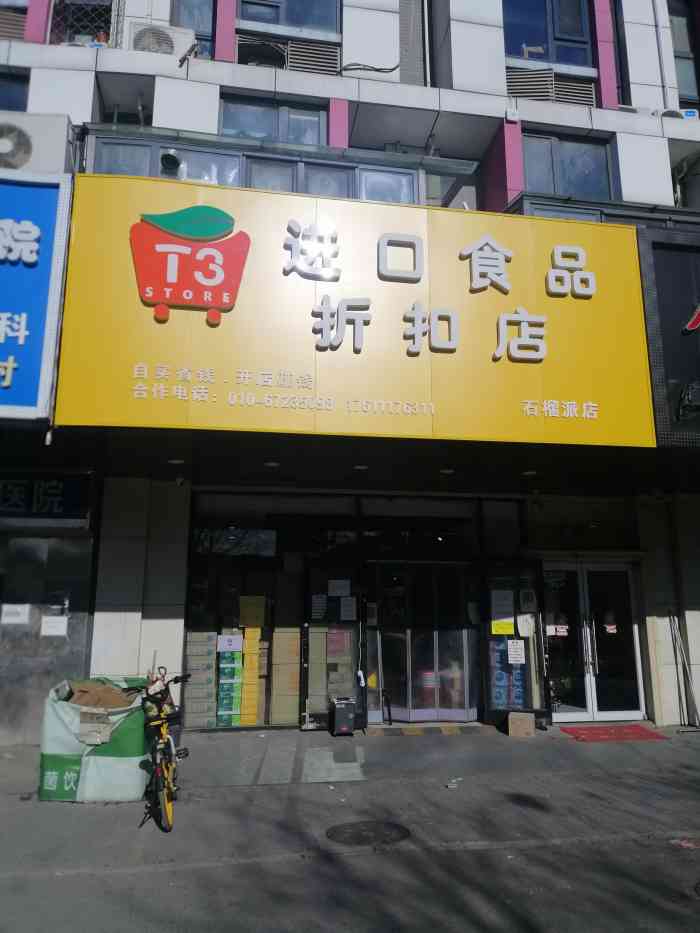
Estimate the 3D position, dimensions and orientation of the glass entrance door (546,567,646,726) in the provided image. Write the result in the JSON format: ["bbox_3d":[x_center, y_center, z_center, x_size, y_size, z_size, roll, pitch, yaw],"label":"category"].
[{"bbox_3d":[3.675,2.654,10.686,1.527,2.327,0.100,2,-12,-8],"label":"glass entrance door"}]

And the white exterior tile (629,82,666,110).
[{"bbox_3d":[4.557,-5.642,10.742,0.574,0.437,0.050,2,-12,-9],"label":"white exterior tile"}]

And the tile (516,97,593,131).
[{"bbox_3d":[2.927,-5.053,10.088,1.134,0.361,0.080,2,-12,-9],"label":"tile"}]

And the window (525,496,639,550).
[{"bbox_3d":[3.595,0.895,10.919,1.883,0.835,0.100,2,-12,-8],"label":"window"}]

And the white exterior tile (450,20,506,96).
[{"bbox_3d":[1.832,-5.843,10.075,0.784,1.143,0.080,2,-12,-9],"label":"white exterior tile"}]

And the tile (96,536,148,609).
[{"bbox_3d":[-3.021,1.396,9.233,0.627,0.930,0.050,2,-12,-9],"label":"tile"}]

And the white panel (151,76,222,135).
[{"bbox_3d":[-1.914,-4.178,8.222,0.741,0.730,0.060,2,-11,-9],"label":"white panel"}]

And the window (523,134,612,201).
[{"bbox_3d":[3.241,-4.444,10.505,1.384,1.081,0.080,2,-12,-9],"label":"window"}]

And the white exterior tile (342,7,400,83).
[{"bbox_3d":[0.308,-6.112,10.205,0.855,1.195,0.080,2,-12,-8],"label":"white exterior tile"}]

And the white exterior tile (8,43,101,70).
[{"bbox_3d":[-3.951,-5.451,9.351,1.122,0.335,0.050,2,-12,-9],"label":"white exterior tile"}]

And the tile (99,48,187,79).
[{"bbox_3d":[-2.813,-5.443,9.530,1.181,0.337,0.050,2,-12,-9],"label":"tile"}]

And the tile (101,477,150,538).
[{"bbox_3d":[-3.066,0.580,9.633,0.606,0.829,0.080,2,-12,-8],"label":"tile"}]

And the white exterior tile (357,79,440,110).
[{"bbox_3d":[0.708,-5.309,10.104,1.173,0.365,0.100,2,-12,-8],"label":"white exterior tile"}]

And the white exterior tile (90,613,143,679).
[{"bbox_3d":[-2.986,2.257,8.969,0.567,0.835,0.060,2,-12,-9],"label":"white exterior tile"}]

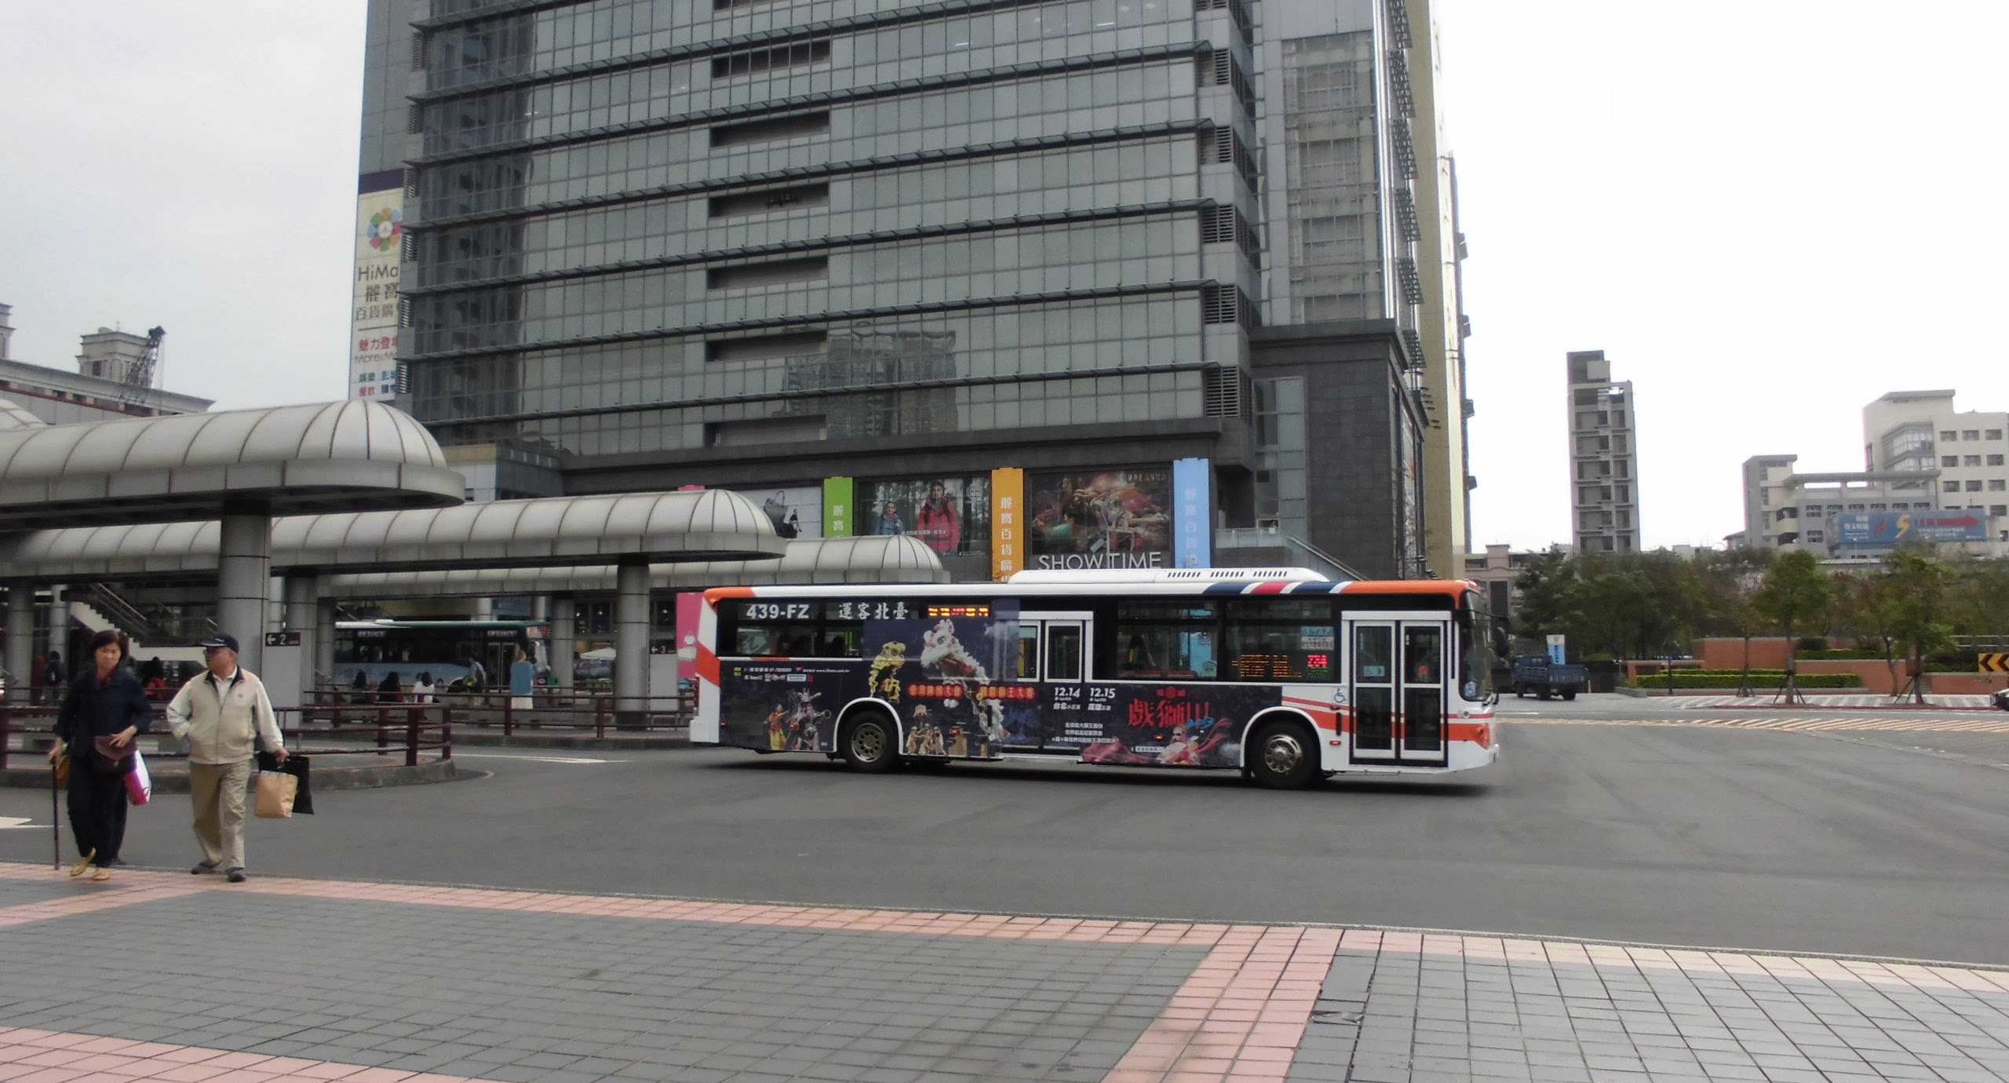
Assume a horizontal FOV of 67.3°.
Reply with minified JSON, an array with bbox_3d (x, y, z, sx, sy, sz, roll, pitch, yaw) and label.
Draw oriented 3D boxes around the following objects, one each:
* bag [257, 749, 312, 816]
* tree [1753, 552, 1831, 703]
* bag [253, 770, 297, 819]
[{"bbox_3d":[-4.811,1.618,10.100,0.330,0.440,0.150,1,-5,-14],"label":"bag"},{"bbox_3d":[32.830,3.506,63.000,3.050,6.420,3.050,0,-5,0],"label":"tree"},{"bbox_3d":[-4.990,1.733,10.350,0.260,0.310,0.130,1,-5,-9],"label":"bag"}]

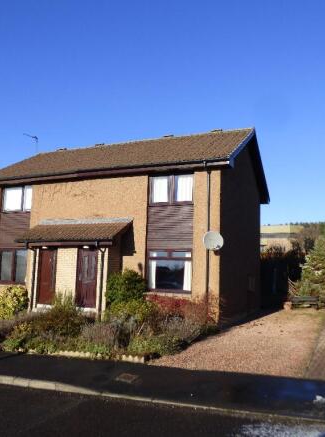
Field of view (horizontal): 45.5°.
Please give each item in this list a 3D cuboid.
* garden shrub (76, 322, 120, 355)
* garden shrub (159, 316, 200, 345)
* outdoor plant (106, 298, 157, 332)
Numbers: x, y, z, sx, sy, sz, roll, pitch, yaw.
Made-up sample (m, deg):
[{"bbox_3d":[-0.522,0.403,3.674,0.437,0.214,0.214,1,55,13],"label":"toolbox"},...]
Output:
[{"bbox_3d":[-1.455,2.542,8.424,0.900,0.730,0.850,-2,-7,24],"label":"garden shrub"},{"bbox_3d":[0.409,2.669,9.372,1.000,0.670,0.900,-2,-7,24],"label":"garden shrub"},{"bbox_3d":[-0.987,2.968,12.123,1.500,0.930,1.200,-2,-7,24],"label":"outdoor plant"}]

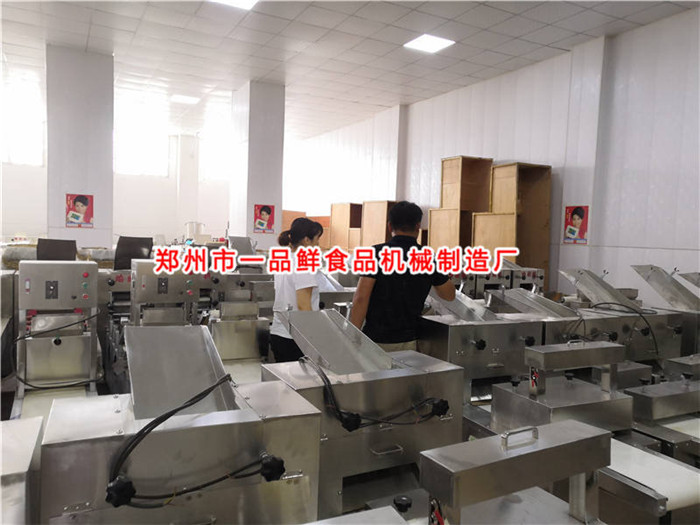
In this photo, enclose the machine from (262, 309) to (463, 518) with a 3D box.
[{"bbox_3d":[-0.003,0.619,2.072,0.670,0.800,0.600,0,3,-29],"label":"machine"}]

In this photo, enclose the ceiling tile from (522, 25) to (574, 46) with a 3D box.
[{"bbox_3d":[2.812,-3.226,7.746,0.600,0.020,0.600,0,3,-28],"label":"ceiling tile"}]

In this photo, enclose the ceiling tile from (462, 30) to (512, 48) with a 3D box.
[{"bbox_3d":[2.000,-3.266,7.988,0.600,0.020,0.600,0,3,-28],"label":"ceiling tile"}]

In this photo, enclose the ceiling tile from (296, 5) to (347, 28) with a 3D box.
[{"bbox_3d":[-0.374,-3.326,7.444,0.600,0.020,0.600,0,3,-29],"label":"ceiling tile"}]

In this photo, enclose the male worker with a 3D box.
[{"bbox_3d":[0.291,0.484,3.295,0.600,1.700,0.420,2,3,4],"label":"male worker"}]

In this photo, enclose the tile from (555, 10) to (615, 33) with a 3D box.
[{"bbox_3d":[3.096,-3.189,7.219,0.600,0.020,0.600,0,3,-28],"label":"tile"}]

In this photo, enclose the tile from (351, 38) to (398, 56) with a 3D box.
[{"bbox_3d":[0.392,-3.360,8.544,0.600,0.020,0.600,0,3,-29],"label":"tile"}]

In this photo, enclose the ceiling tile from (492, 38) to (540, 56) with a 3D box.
[{"bbox_3d":[2.527,-3.263,8.273,0.600,0.020,0.600,0,3,-28],"label":"ceiling tile"}]

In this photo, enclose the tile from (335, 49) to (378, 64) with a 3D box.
[{"bbox_3d":[0.090,-3.383,8.998,0.600,0.020,0.600,0,3,-28],"label":"tile"}]

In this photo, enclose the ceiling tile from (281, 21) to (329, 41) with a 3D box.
[{"bbox_3d":[-0.661,-3.363,7.969,0.600,0.020,0.600,0,3,-29],"label":"ceiling tile"}]

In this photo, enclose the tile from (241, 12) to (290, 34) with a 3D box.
[{"bbox_3d":[-1.188,-3.364,7.682,0.600,0.020,0.600,0,3,-29],"label":"tile"}]

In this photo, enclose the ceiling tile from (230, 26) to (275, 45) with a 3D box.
[{"bbox_3d":[-1.475,-3.401,8.207,0.600,0.020,0.600,0,3,-29],"label":"ceiling tile"}]

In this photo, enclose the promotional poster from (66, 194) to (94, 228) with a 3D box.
[{"bbox_3d":[-4.571,-0.864,9.247,0.420,0.560,0.010,0,3,-29],"label":"promotional poster"}]

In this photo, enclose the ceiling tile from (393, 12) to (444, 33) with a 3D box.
[{"bbox_3d":[0.944,-3.273,7.418,0.600,0.020,0.600,0,3,-28],"label":"ceiling tile"}]

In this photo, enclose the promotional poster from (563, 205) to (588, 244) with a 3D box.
[{"bbox_3d":[3.337,-0.550,8.047,0.010,0.570,0.420,0,3,-28],"label":"promotional poster"}]

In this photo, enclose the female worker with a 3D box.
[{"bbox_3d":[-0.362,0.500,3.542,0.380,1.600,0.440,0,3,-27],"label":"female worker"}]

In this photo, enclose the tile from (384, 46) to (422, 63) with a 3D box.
[{"bbox_3d":[0.919,-3.358,8.832,0.600,0.020,0.600,0,3,-29],"label":"tile"}]

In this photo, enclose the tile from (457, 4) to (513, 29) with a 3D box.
[{"bbox_3d":[1.756,-3.233,7.176,0.600,0.020,0.600,0,3,-28],"label":"tile"}]

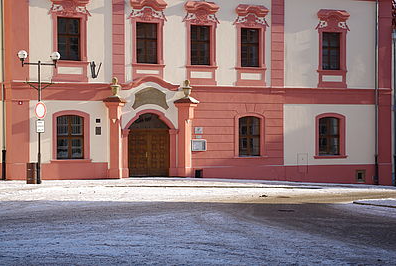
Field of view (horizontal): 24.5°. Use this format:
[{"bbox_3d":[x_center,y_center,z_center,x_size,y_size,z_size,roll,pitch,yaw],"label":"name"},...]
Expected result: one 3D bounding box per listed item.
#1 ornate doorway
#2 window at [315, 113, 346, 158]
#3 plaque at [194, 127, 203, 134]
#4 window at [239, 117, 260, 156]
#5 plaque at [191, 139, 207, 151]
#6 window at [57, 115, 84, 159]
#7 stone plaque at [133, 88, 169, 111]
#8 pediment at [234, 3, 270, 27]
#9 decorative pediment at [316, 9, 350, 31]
[{"bbox_3d":[-2.190,0.541,41.076,2.029,2.888,0.400,0,0,-26],"label":"ornate doorway"},{"bbox_3d":[6.624,0.139,45.354,1.907,2.292,0.250,0,0,-26],"label":"window"},{"bbox_3d":[0.037,-0.111,42.077,0.411,0.333,0.040,0,0,-26],"label":"plaque"},{"bbox_3d":[2.466,0.167,43.446,1.189,1.909,0.200,0,0,-26],"label":"window"},{"bbox_3d":[0.061,0.564,42.046,0.781,0.564,0.120,0,0,-26],"label":"plaque"},{"bbox_3d":[-5.531,0.187,39.563,1.253,1.912,0.200,0,0,-26],"label":"window"},{"bbox_3d":[-2.110,-1.540,40.941,1.795,1.057,0.150,0,0,-26],"label":"stone plaque"},{"bbox_3d":[2.547,-5.549,43.135,1.746,1.052,0.300,0,0,-26],"label":"pediment"},{"bbox_3d":[6.723,-5.591,45.162,1.828,1.091,0.300,0,0,-26],"label":"decorative pediment"}]

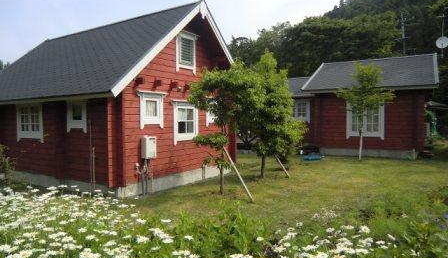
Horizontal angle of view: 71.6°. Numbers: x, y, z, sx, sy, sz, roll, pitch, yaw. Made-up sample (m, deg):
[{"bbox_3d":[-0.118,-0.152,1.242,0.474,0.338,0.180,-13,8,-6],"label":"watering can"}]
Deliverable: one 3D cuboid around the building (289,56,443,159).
[{"bbox_3d":[6.506,-1.114,15.199,6.300,4.450,6.100,1,2,32],"label":"building"}]

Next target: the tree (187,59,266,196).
[{"bbox_3d":[0.061,-0.036,7.510,1.740,3.270,1.600,0,2,0],"label":"tree"}]

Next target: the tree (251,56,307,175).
[{"bbox_3d":[1.585,-0.422,9.312,1.700,3.770,1.620,0,2,10],"label":"tree"}]

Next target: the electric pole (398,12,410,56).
[{"bbox_3d":[18.741,-6.117,32.202,1.100,12.000,0.700,-2,2,33],"label":"electric pole"}]

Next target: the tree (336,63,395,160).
[{"bbox_3d":[5.508,-0.650,12.027,2.120,3.750,1.950,1,2,25],"label":"tree"}]

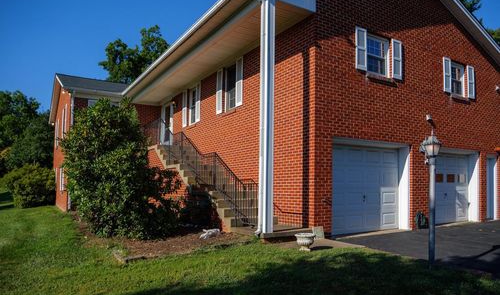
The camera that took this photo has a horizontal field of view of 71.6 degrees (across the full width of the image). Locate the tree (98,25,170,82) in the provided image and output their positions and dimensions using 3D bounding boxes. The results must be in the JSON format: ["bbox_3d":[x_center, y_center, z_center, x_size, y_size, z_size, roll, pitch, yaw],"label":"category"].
[{"bbox_3d":[-9.166,-2.665,28.000,6.600,13.200,6.800,2,-4,-33],"label":"tree"}]

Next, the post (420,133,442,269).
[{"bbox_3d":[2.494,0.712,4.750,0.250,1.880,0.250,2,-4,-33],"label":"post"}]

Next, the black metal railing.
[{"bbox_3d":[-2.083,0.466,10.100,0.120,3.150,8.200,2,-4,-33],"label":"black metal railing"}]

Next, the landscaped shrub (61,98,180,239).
[{"bbox_3d":[-3.100,0.479,8.300,2.500,3.000,2.650,2,-4,-33],"label":"landscaped shrub"}]

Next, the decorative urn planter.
[{"bbox_3d":[0.960,1.644,6.000,0.370,0.335,0.370,0,-3,0],"label":"decorative urn planter"}]

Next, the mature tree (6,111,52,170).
[{"bbox_3d":[-15.900,0.577,25.000,4.000,6.400,4.200,2,-4,-33],"label":"mature tree"}]

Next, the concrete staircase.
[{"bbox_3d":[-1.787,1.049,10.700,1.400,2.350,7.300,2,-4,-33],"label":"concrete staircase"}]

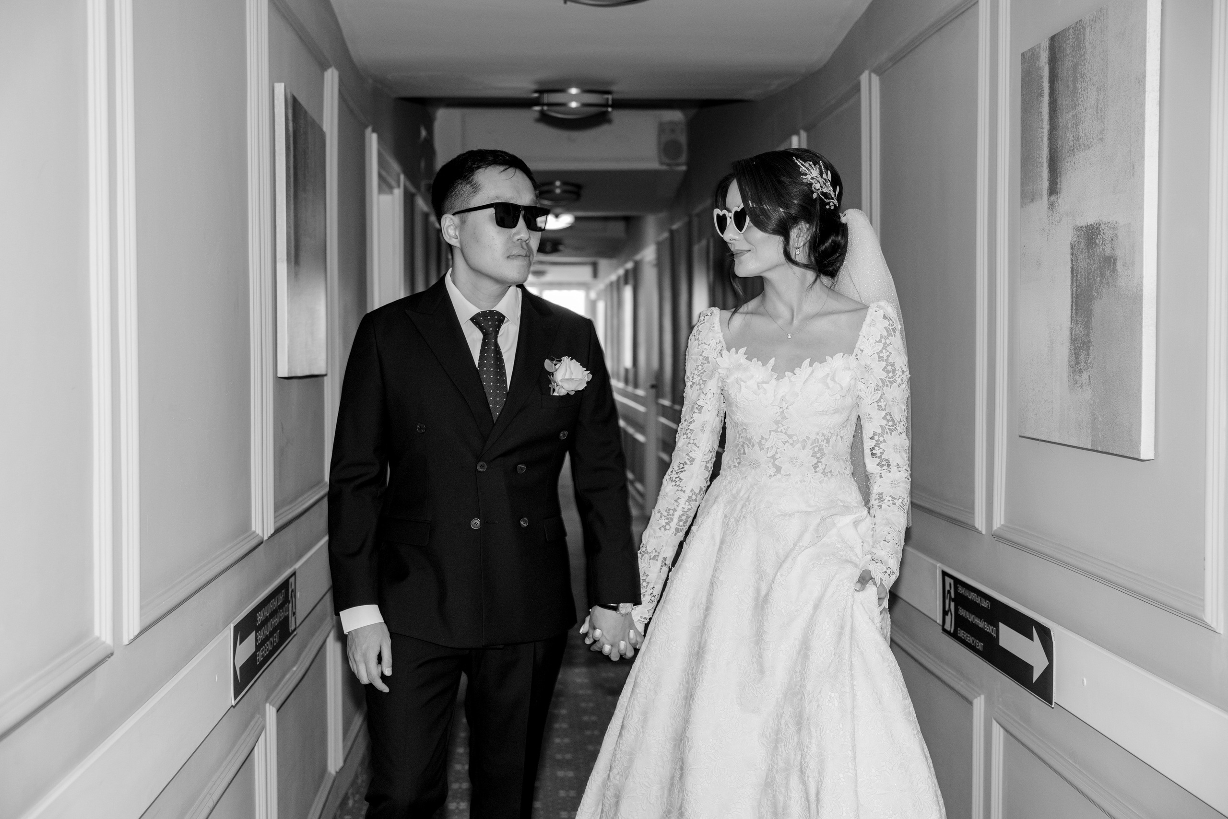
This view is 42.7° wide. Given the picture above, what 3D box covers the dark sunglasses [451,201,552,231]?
[{"bbox_3d":[-0.213,-0.335,2.857,0.145,0.050,0.147,-9,-4,40],"label":"dark sunglasses"}]

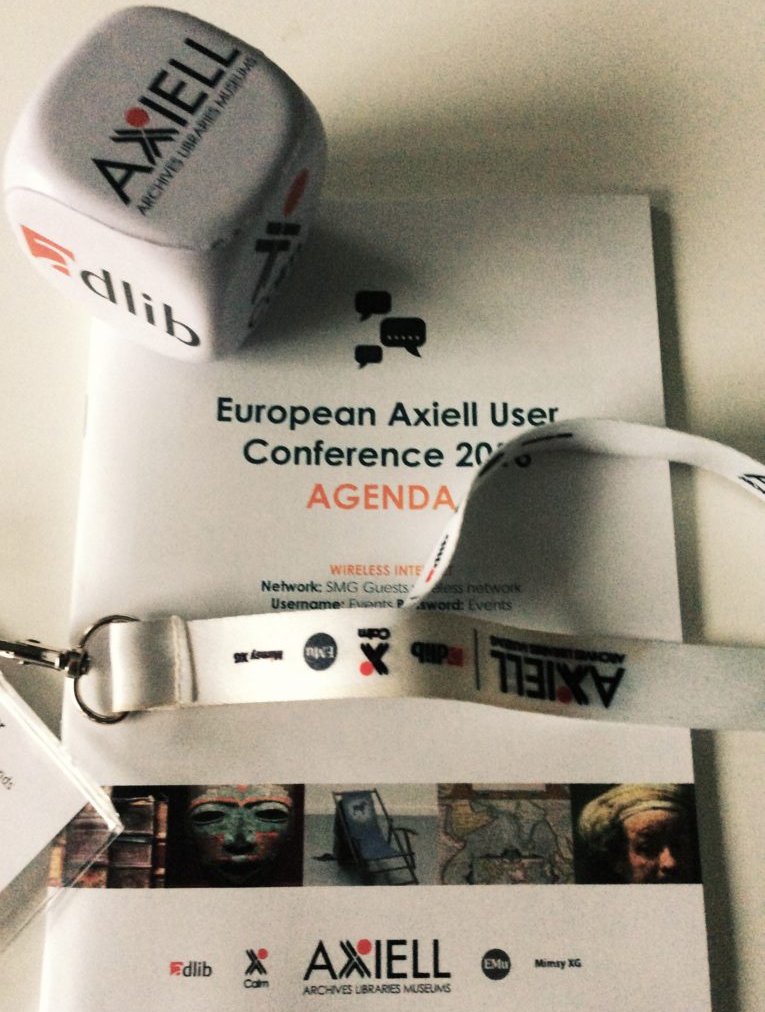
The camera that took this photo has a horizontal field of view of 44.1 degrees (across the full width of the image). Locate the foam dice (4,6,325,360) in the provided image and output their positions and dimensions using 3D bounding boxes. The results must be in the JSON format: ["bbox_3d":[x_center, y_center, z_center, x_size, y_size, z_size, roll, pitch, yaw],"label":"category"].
[{"bbox_3d":[-0.049,-0.072,0.219,0.060,0.060,0.060,27,73,2],"label":"foam dice"}]

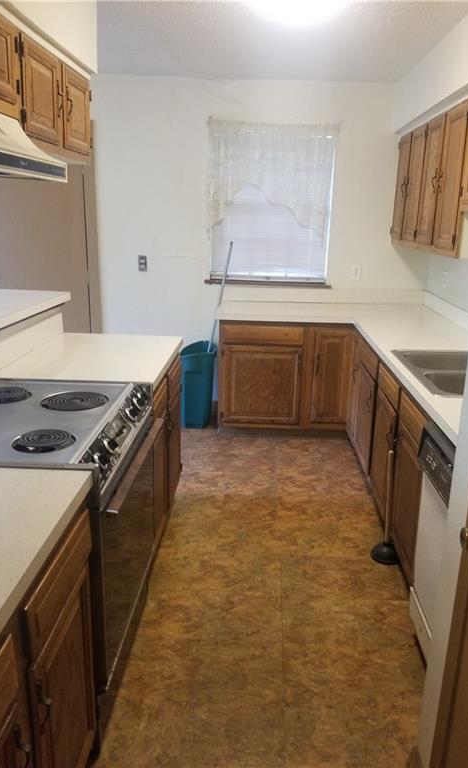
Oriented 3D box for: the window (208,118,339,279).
[{"bbox_3d":[0.264,-1.314,4.249,0.911,1.145,0.090,2,16,3],"label":"window"}]

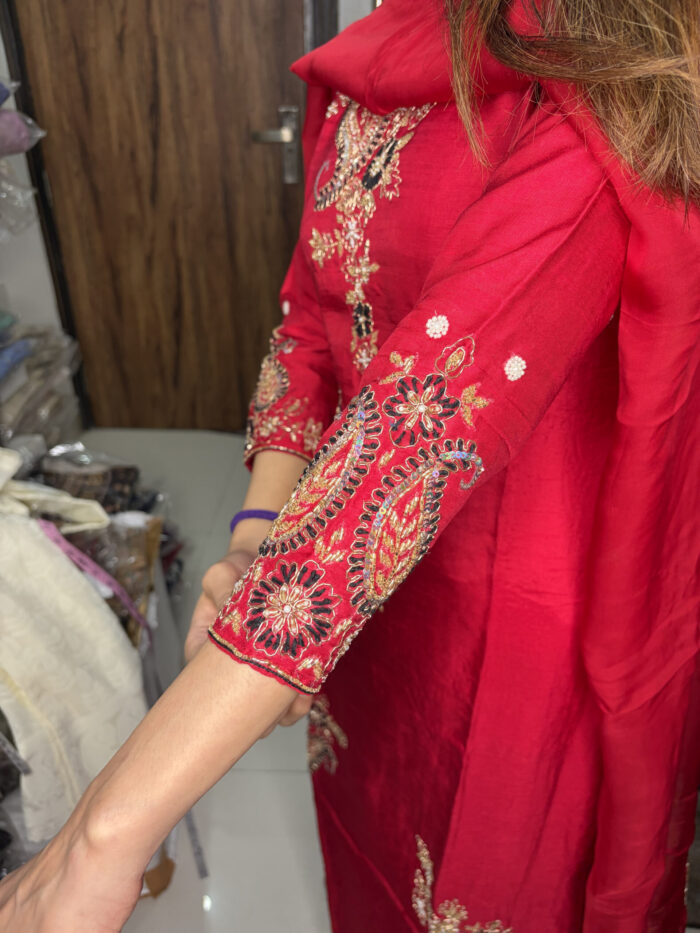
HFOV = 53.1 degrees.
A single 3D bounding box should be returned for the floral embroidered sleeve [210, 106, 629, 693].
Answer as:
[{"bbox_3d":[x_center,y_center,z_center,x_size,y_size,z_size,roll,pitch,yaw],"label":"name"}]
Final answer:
[{"bbox_3d":[0.068,-0.045,0.480,0.135,0.125,0.430,30,74,5],"label":"floral embroidered sleeve"}]

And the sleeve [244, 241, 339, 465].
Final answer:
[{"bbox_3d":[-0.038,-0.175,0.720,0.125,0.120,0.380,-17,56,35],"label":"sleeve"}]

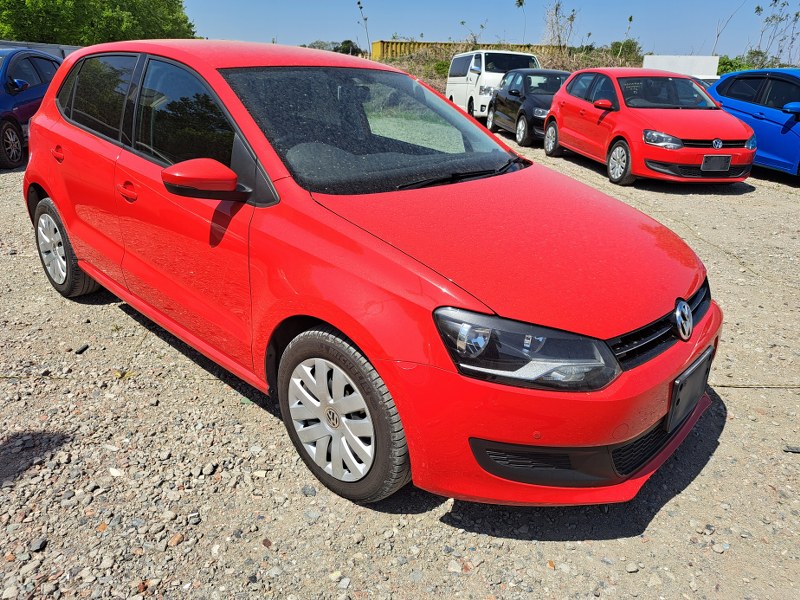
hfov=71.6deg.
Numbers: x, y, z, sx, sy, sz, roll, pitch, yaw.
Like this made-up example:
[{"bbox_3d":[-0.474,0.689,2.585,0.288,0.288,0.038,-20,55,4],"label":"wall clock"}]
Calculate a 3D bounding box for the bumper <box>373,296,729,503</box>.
[{"bbox_3d":[0.712,0.214,2.008,0.670,0.480,1.680,20,27,38],"label":"bumper"}]

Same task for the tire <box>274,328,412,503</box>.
[{"bbox_3d":[-0.173,0.373,1.913,0.605,0.605,0.195,21,28,37],"label":"tire"}]

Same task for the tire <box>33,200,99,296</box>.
[{"bbox_3d":[-2.024,-0.330,3.389,0.605,0.605,0.195,21,28,37],"label":"tire"}]

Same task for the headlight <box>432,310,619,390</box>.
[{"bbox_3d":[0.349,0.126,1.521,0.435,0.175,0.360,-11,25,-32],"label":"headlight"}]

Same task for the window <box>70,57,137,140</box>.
[{"bbox_3d":[-1.431,-0.976,2.654,0.580,0.380,0.050,21,10,37],"label":"window"}]

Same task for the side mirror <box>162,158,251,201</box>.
[{"bbox_3d":[-0.667,-0.418,1.919,0.160,0.150,0.240,21,28,37],"label":"side mirror"}]

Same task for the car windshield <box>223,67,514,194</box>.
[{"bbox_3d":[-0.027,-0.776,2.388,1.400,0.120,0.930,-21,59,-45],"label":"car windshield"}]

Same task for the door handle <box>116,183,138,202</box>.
[{"bbox_3d":[-1.167,-0.464,2.377,0.190,0.070,0.055,20,27,38],"label":"door handle"}]

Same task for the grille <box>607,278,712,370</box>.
[{"bbox_3d":[0.890,0.052,1.833,0.150,0.140,0.780,21,28,37],"label":"grille"}]

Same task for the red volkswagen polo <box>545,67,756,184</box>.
[{"bbox_3d":[3.633,-2.718,8.400,1.730,1.460,3.980,-1,23,-6],"label":"red volkswagen polo"}]

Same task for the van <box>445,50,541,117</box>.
[{"bbox_3d":[2.610,-6.200,16.200,1.700,1.980,4.700,-1,21,-7],"label":"van"}]

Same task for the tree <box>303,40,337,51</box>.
[{"bbox_3d":[-6.600,-19.410,45.560,3.000,3.540,2.800,0,22,-8],"label":"tree"}]

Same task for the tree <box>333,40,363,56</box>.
[{"bbox_3d":[-7.532,-34.716,81.119,4.400,6.000,4.400,2,22,0],"label":"tree"}]

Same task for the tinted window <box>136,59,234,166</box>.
[{"bbox_3d":[-0.843,-0.728,2.213,0.840,0.460,0.070,20,7,38],"label":"tinted window"}]

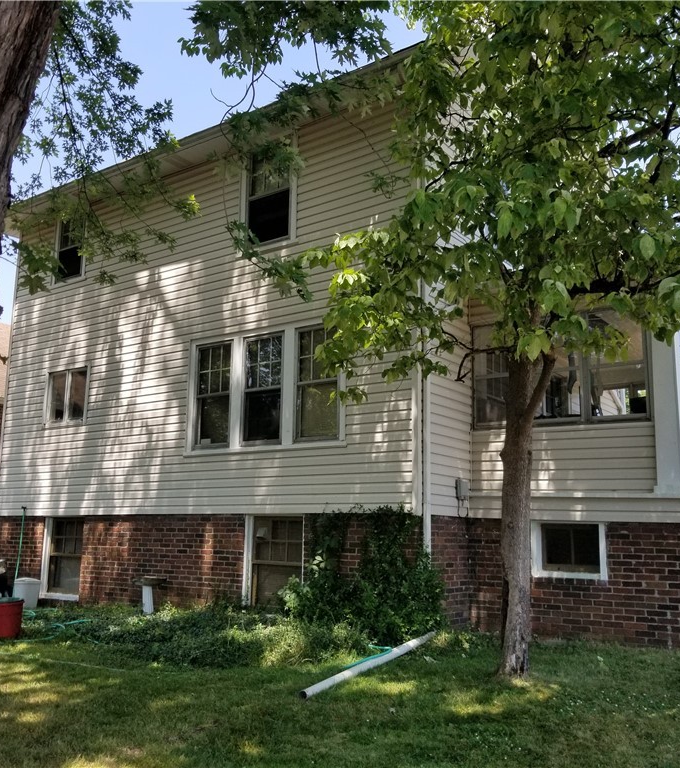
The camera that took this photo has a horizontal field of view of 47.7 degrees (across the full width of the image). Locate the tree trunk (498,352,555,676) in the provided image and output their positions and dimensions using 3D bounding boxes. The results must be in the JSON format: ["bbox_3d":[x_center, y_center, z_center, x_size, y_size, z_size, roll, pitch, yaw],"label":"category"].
[{"bbox_3d":[1.644,1.087,6.918,0.440,2.850,0.380,-2,-11,13],"label":"tree trunk"}]

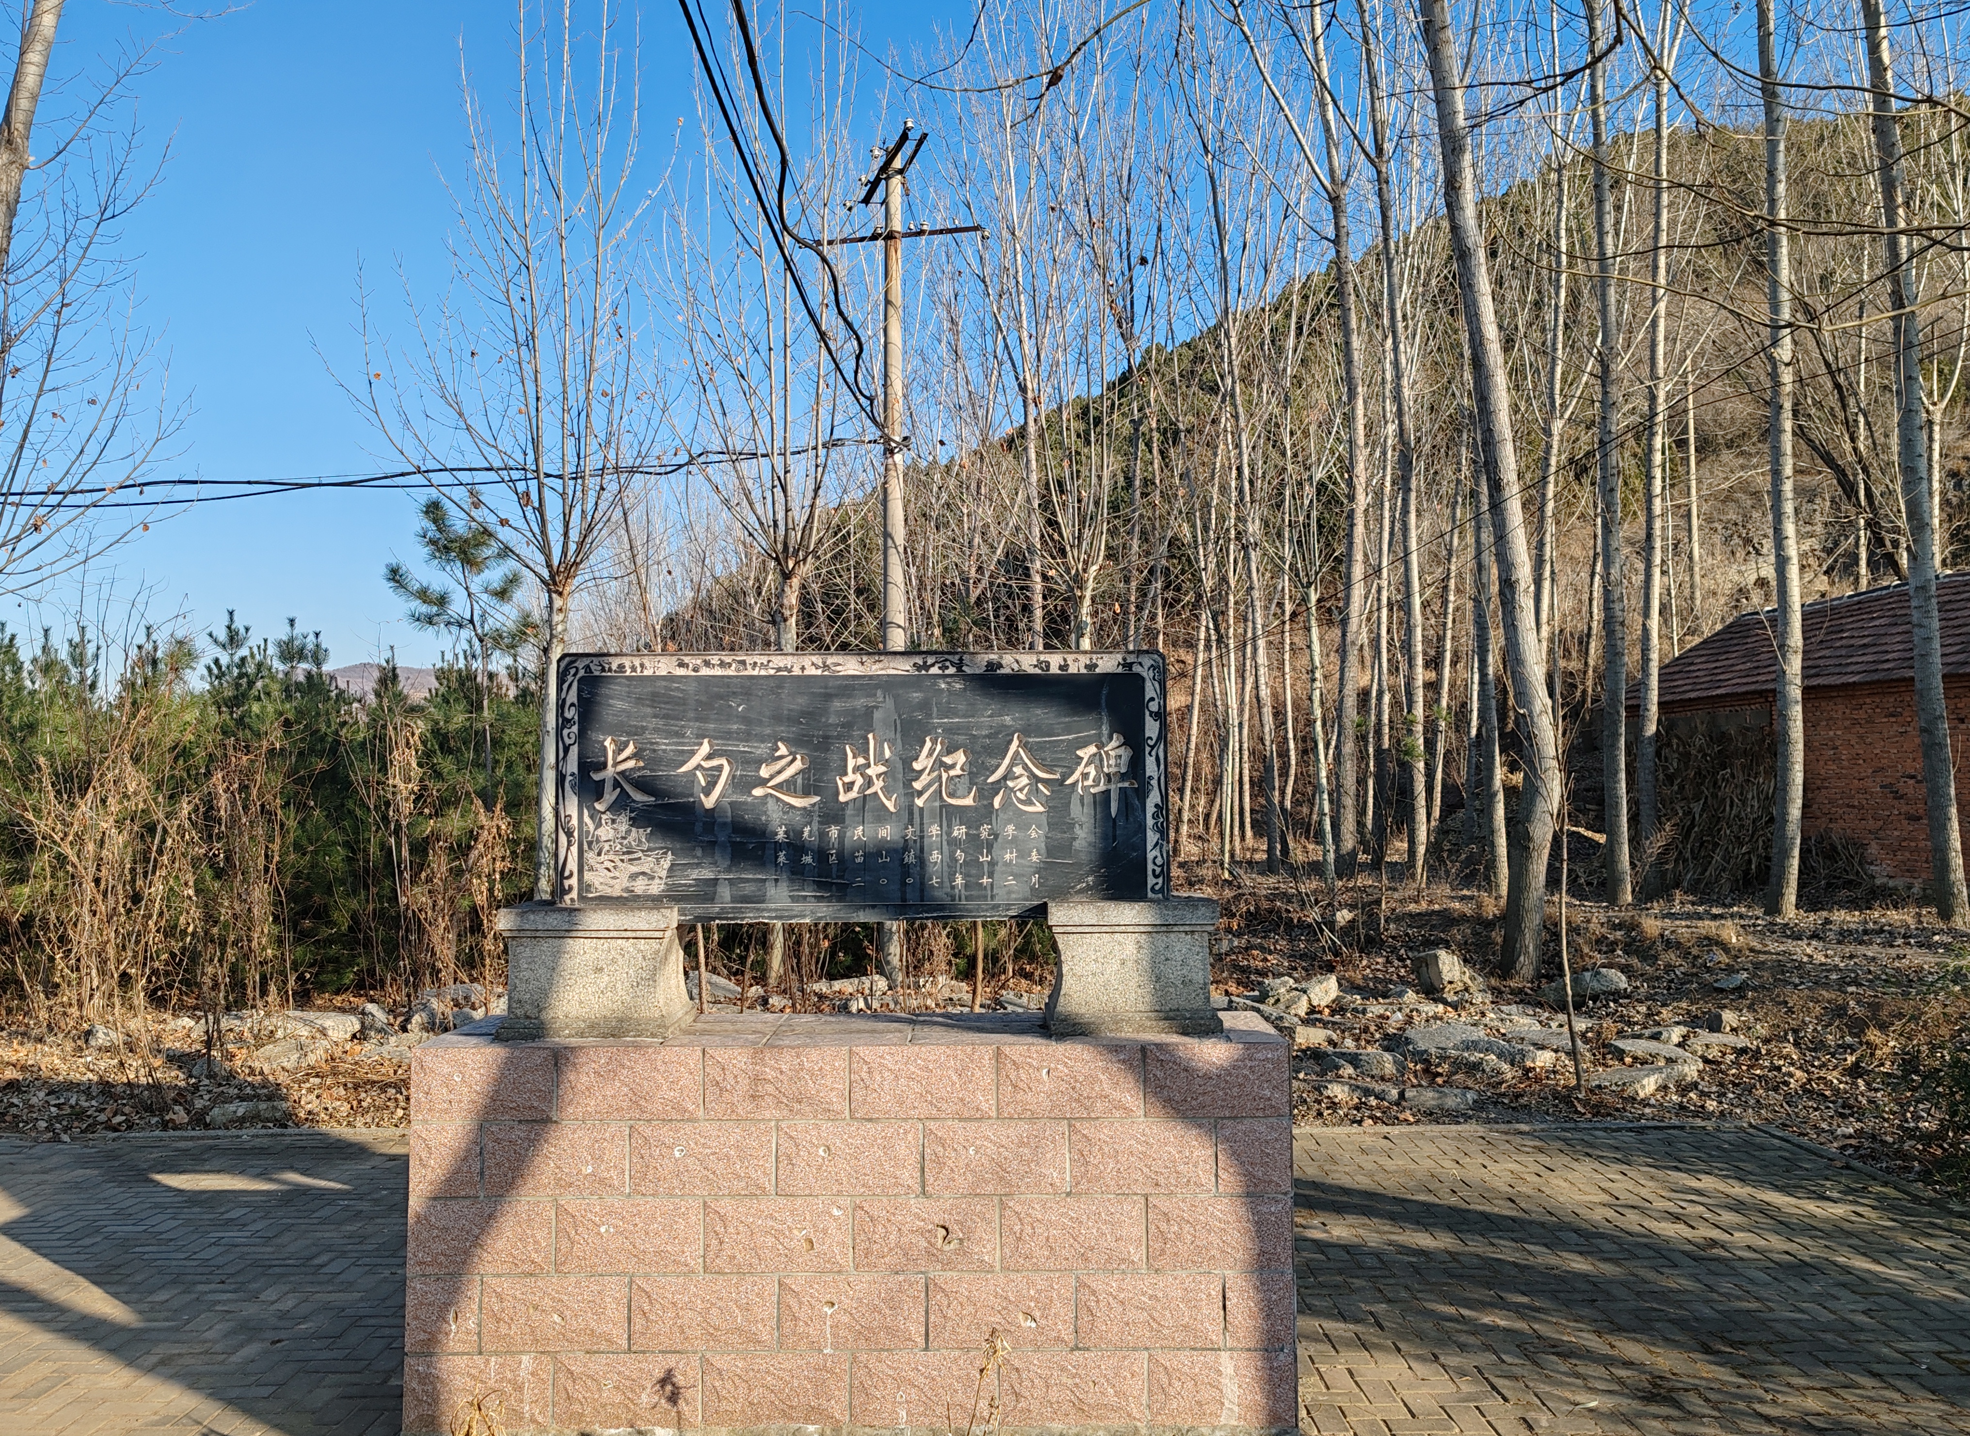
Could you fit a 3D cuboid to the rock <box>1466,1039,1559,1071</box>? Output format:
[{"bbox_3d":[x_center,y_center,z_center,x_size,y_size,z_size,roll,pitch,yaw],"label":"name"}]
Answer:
[{"bbox_3d":[3.511,2.219,10.205,0.583,0.166,0.420,0,-4,1],"label":"rock"}]

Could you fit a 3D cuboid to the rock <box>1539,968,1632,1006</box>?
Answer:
[{"bbox_3d":[4.943,2.203,12.671,0.699,0.296,0.480,0,-4,1],"label":"rock"}]

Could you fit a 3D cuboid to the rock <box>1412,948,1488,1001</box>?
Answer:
[{"bbox_3d":[3.938,2.160,13.018,0.607,0.412,0.450,0,-4,1],"label":"rock"}]

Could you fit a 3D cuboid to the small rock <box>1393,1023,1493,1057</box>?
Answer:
[{"bbox_3d":[3.196,2.226,10.742,0.664,0.188,0.550,0,-4,1],"label":"small rock"}]

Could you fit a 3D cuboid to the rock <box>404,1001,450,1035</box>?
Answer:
[{"bbox_3d":[-4.451,2.377,12.259,0.350,0.246,0.320,0,-4,1],"label":"rock"}]

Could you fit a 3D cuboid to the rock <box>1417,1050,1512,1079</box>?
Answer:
[{"bbox_3d":[3.040,2.205,9.756,0.581,0.113,0.420,-1,-3,17],"label":"rock"}]

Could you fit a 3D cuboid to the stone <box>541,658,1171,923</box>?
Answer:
[{"bbox_3d":[-0.363,0.205,4.583,1.803,0.792,0.120,0,-4,1],"label":"stone"}]

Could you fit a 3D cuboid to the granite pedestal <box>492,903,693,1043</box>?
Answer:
[{"bbox_3d":[-1.125,0.729,4.478,0.490,0.371,0.390,0,-3,0],"label":"granite pedestal"}]

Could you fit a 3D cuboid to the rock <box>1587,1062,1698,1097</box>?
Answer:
[{"bbox_3d":[4.040,2.193,9.412,0.645,0.176,0.480,0,-4,1],"label":"rock"}]

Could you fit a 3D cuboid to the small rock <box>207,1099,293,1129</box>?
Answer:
[{"bbox_3d":[-4.254,2.276,8.895,0.474,0.137,0.300,0,-4,1],"label":"small rock"}]

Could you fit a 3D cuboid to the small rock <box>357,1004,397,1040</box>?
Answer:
[{"bbox_3d":[-4.729,2.348,11.953,0.284,0.278,0.280,0,-4,1],"label":"small rock"}]

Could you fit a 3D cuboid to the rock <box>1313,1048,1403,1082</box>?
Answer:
[{"bbox_3d":[2.351,2.193,9.691,0.550,0.149,0.380,-1,-3,13],"label":"rock"}]

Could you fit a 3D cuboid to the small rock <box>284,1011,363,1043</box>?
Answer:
[{"bbox_3d":[-5.010,2.346,11.639,0.551,0.177,0.400,1,-3,-23],"label":"small rock"}]

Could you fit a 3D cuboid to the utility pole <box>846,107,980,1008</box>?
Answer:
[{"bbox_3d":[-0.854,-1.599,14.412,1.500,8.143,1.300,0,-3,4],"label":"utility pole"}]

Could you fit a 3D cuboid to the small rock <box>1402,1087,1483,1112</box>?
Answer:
[{"bbox_3d":[2.640,2.210,8.899,0.467,0.082,0.280,-1,-3,16],"label":"small rock"}]

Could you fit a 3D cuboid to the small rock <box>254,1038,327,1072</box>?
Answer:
[{"bbox_3d":[-4.688,2.281,10.386,0.467,0.169,0.380,1,-3,-24],"label":"small rock"}]

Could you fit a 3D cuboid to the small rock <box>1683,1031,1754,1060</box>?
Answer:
[{"bbox_3d":[4.820,2.168,10.127,0.423,0.137,0.380,-2,-3,25],"label":"small rock"}]

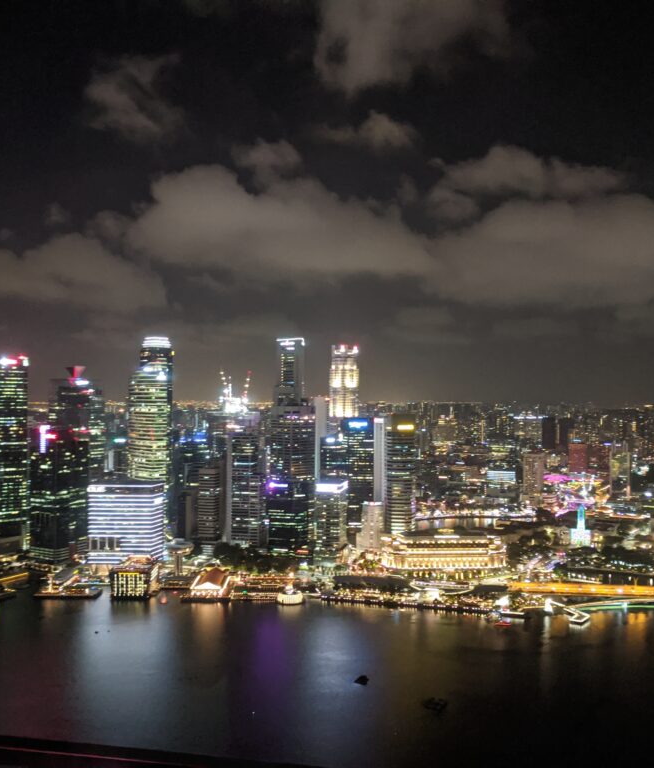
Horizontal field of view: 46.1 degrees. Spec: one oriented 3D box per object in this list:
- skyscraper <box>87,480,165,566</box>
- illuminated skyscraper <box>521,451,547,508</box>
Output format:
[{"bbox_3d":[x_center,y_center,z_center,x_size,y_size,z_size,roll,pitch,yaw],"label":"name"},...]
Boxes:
[{"bbox_3d":[-220.290,158.830,849.530,71.000,96.000,48.000,0,-1,2],"label":"skyscraper"},{"bbox_3d":[370.450,172.530,1372.660,42.000,97.000,30.000,0,-1,15],"label":"illuminated skyscraper"}]

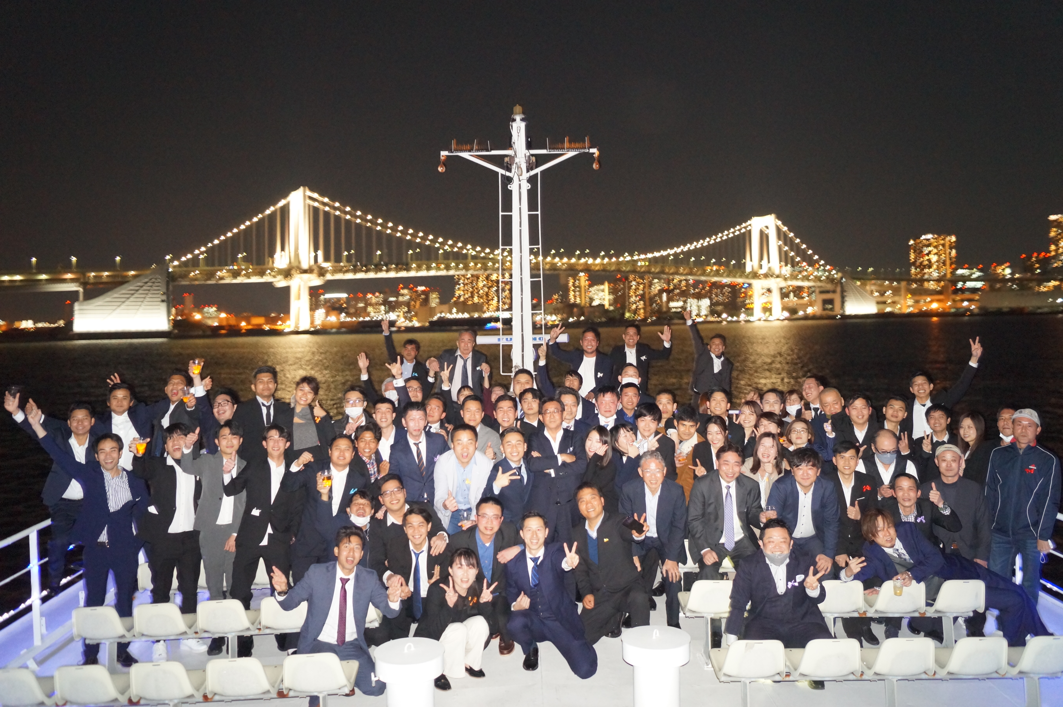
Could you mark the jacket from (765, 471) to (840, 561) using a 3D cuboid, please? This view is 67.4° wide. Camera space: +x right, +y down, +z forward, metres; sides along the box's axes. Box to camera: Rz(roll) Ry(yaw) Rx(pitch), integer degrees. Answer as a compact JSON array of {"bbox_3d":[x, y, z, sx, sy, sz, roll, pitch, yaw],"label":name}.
[{"bbox_3d":[2.038,1.244,5.970,0.560,0.660,0.460,0,3,13],"label":"jacket"}]

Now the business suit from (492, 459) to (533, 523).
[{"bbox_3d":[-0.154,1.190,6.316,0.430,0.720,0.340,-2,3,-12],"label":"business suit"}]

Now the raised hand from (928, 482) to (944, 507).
[{"bbox_3d":[2.894,1.013,5.700,0.100,0.165,0.090,0,3,19],"label":"raised hand"}]

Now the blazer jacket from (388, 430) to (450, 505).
[{"bbox_3d":[-0.911,0.982,6.450,0.500,0.740,0.320,-1,2,-6],"label":"blazer jacket"}]

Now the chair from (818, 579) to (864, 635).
[{"bbox_3d":[2.126,1.866,5.630,0.420,0.650,0.450,-1,2,-2],"label":"chair"}]

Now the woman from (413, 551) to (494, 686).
[{"bbox_3d":[-0.528,1.795,5.639,0.570,0.880,0.660,-1,2,-7],"label":"woman"}]

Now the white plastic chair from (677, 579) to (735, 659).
[{"bbox_3d":[1.266,1.882,5.630,0.420,0.650,0.450,-1,2,-2],"label":"white plastic chair"}]

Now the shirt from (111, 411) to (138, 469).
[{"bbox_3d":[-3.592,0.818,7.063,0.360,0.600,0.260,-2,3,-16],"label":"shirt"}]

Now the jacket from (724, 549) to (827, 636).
[{"bbox_3d":[1.540,1.523,5.050,0.640,0.630,0.420,0,2,14],"label":"jacket"}]

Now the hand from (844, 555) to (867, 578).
[{"bbox_3d":[2.175,1.433,5.350,0.135,0.145,0.090,-1,3,11],"label":"hand"}]

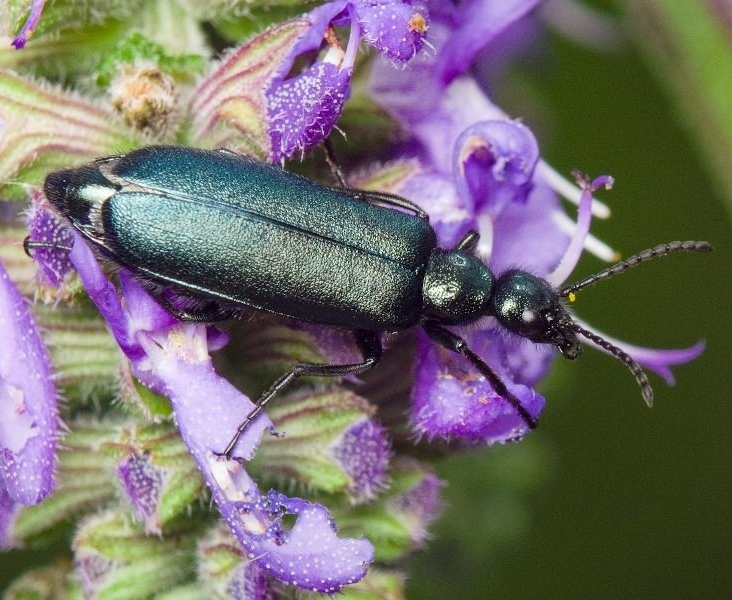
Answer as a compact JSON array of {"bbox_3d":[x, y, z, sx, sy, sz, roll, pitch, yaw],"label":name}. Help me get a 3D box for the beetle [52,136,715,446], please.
[{"bbox_3d":[0.000,0.000,0.083,0.017,0.008,0.005,17,-20,0],"label":"beetle"}]

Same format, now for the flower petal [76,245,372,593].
[{"bbox_3d":[-0.004,0.003,0.090,0.003,0.012,0.004,-37,0,0],"label":"flower petal"}]

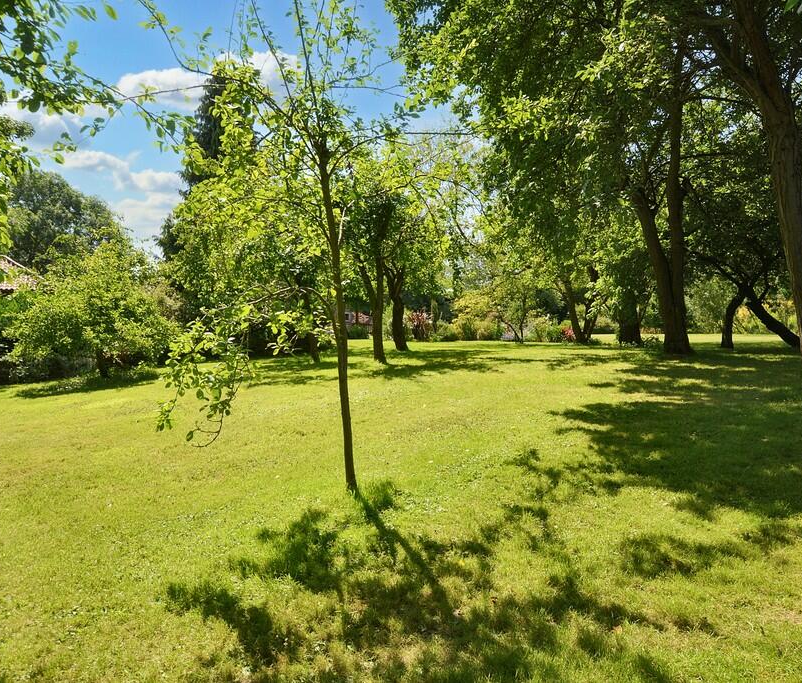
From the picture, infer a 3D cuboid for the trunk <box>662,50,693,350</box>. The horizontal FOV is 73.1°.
[{"bbox_3d":[10.999,-5.356,21.216,1.220,11.840,0.950,0,3,0],"label":"trunk"}]

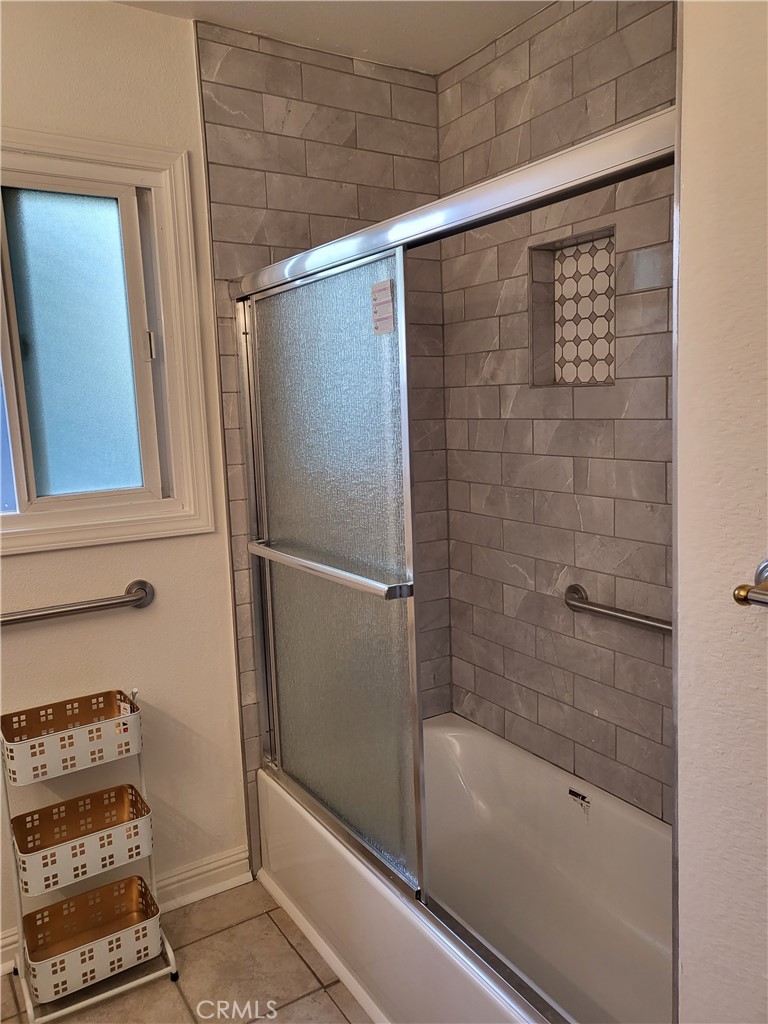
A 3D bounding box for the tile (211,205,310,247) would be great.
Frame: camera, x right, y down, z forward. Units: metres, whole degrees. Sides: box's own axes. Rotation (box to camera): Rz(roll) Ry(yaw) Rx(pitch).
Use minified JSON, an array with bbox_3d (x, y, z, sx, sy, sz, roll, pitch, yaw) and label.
[{"bbox_3d":[-0.344,-0.803,2.175,0.299,0.100,0.010,-7,10,-33],"label":"tile"}]

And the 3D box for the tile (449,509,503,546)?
[{"bbox_3d":[0.300,0.060,2.525,0.009,0.101,0.275,-7,9,-32],"label":"tile"}]

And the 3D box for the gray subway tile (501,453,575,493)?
[{"bbox_3d":[0.457,-0.117,2.296,0.009,0.101,0.304,-7,9,-32],"label":"gray subway tile"}]

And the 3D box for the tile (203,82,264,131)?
[{"bbox_3d":[-0.411,-1.103,2.102,0.168,0.101,0.009,-7,9,-32],"label":"tile"}]

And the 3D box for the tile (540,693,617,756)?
[{"bbox_3d":[0.563,0.624,2.275,0.009,0.101,0.304,-7,9,-32],"label":"tile"}]

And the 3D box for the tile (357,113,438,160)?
[{"bbox_3d":[0.043,-1.166,2.401,0.303,0.100,0.010,-7,9,-32],"label":"tile"}]

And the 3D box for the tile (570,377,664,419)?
[{"bbox_3d":[0.603,-0.289,1.972,0.009,0.101,0.299,-7,9,-32],"label":"tile"}]

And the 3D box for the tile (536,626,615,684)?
[{"bbox_3d":[0.545,0.409,2.205,0.009,0.101,0.299,-7,9,-32],"label":"tile"}]

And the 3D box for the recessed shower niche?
[{"bbox_3d":[0.540,-0.540,2.096,0.088,0.396,0.314,-7,9,-31],"label":"recessed shower niche"}]

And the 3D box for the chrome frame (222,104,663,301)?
[{"bbox_3d":[0.011,-0.551,1.539,0.068,0.062,1.484,-7,10,-33],"label":"chrome frame"}]

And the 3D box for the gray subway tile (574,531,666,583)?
[{"bbox_3d":[0.618,0.119,2.028,0.010,0.100,0.301,-7,9,-31],"label":"gray subway tile"}]

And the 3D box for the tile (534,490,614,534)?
[{"bbox_3d":[0.533,0.000,2.158,0.010,0.100,0.301,-7,9,-32],"label":"tile"}]

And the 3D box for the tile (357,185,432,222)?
[{"bbox_3d":[0.051,-0.961,2.429,0.303,0.100,0.010,-7,9,-32],"label":"tile"}]

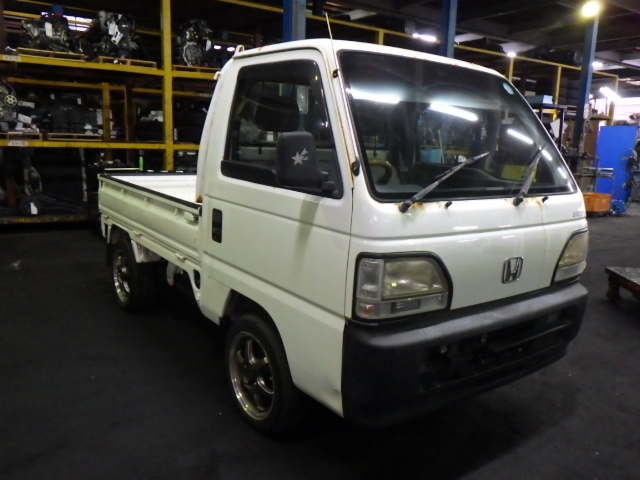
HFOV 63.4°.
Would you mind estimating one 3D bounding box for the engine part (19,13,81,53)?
[{"bbox_3d":[-3.489,-2.649,6.710,0.684,0.411,0.550,-6,13,-35],"label":"engine part"}]

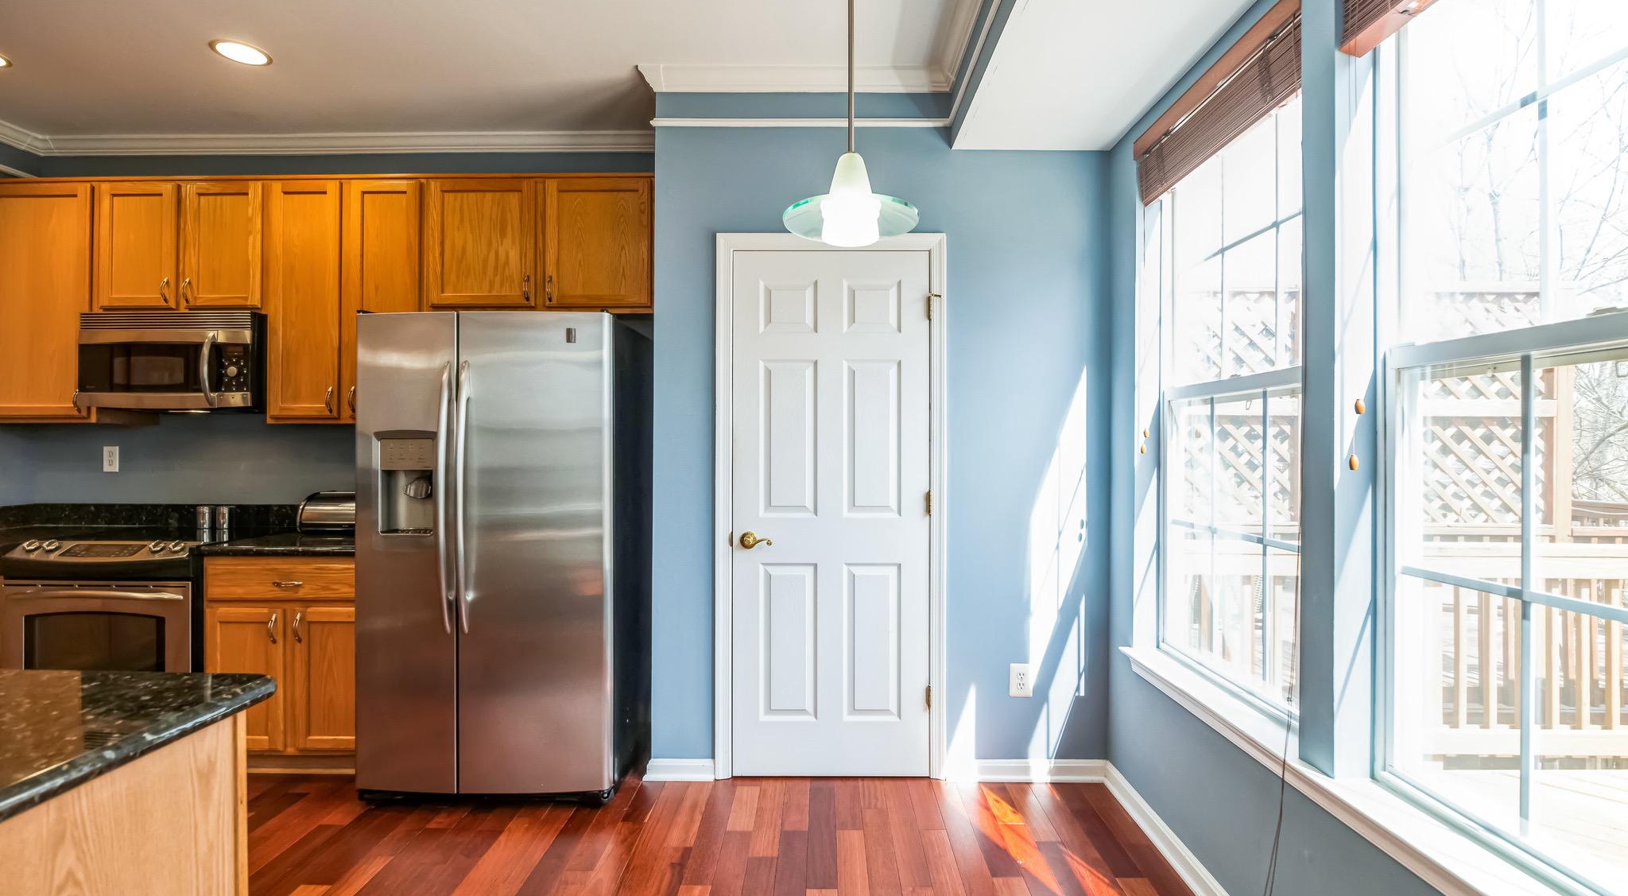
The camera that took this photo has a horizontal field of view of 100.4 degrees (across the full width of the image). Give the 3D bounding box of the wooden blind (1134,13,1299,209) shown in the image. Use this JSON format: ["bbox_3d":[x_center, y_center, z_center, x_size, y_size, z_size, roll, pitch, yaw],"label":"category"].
[{"bbox_3d":[1.177,-0.975,2.001,0.080,0.234,0.817,0,0,0],"label":"wooden blind"}]

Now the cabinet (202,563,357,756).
[{"bbox_3d":[-1.987,0.830,2.880,0.684,0.850,0.600,0,0,0],"label":"cabinet"}]

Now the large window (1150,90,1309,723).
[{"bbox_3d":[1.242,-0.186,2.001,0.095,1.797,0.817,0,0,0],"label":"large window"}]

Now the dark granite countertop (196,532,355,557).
[{"bbox_3d":[-1.986,0.389,2.862,0.693,0.038,0.625,0,0,0],"label":"dark granite countertop"}]

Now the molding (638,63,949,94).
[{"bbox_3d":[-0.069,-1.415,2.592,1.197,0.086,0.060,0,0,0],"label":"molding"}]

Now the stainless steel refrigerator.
[{"bbox_3d":[-1.162,0.393,2.740,0.916,1.769,0.780,0,0,0],"label":"stainless steel refrigerator"}]

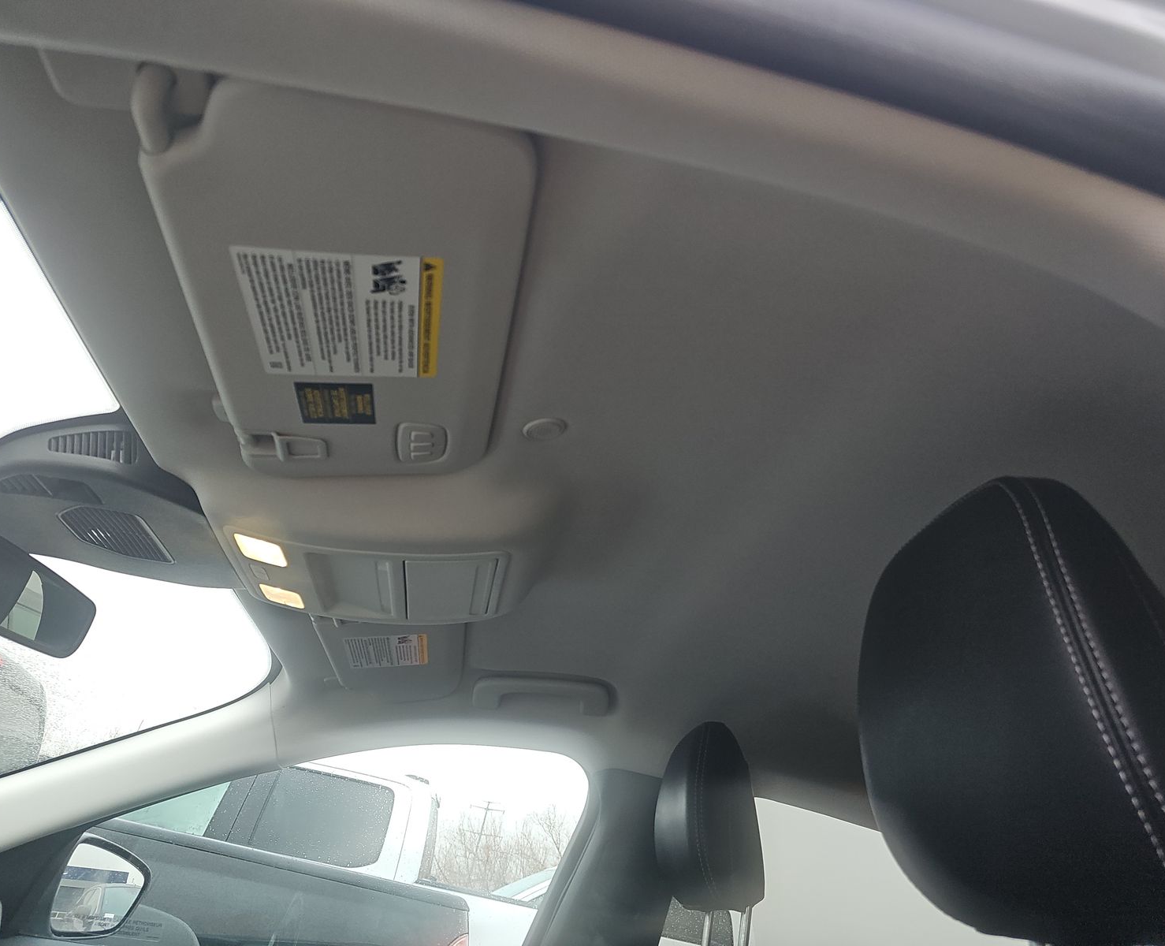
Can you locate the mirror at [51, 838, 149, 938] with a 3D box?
[{"bbox_3d":[-0.882,0.725,1.482,0.100,0.160,0.215,3,-31,17],"label":"mirror"}]

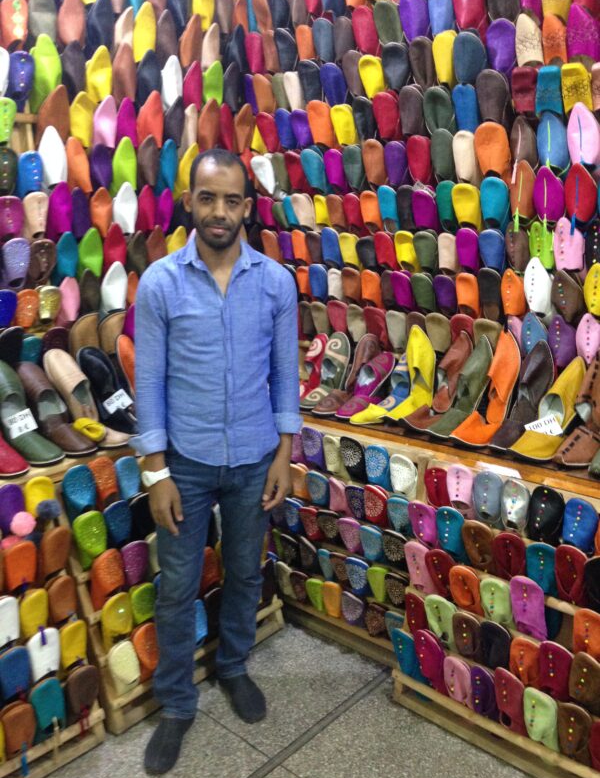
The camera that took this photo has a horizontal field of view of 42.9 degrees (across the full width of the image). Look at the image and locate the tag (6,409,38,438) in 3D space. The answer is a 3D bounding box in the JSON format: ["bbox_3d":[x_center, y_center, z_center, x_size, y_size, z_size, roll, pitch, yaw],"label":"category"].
[{"bbox_3d":[-0.866,0.109,2.380,0.087,0.066,0.010,-24,-3,-33],"label":"tag"}]

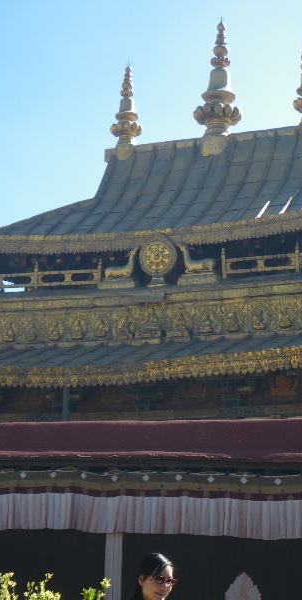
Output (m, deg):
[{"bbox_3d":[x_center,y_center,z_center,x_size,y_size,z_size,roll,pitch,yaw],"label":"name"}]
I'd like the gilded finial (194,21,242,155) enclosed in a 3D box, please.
[{"bbox_3d":[1.713,-5.433,36.638,1.170,3.500,1.170,0,-10,0],"label":"gilded finial"}]

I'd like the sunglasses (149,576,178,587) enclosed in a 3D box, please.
[{"bbox_3d":[0.025,1.246,6.395,0.135,0.047,0.143,2,-5,45],"label":"sunglasses"}]

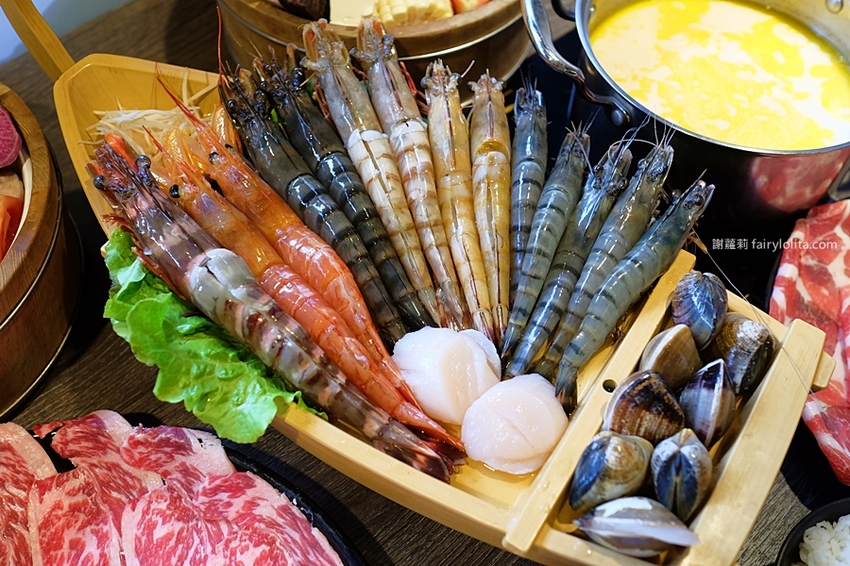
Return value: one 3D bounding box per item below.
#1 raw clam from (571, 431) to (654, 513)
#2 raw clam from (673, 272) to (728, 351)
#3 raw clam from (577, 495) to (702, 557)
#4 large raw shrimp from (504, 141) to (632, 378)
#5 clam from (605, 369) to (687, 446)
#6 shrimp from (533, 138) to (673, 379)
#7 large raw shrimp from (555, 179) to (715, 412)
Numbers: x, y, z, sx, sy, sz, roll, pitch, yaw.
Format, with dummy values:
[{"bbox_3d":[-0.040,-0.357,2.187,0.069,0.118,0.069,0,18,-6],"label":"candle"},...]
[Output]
[{"bbox_3d":[0.083,0.085,0.367,0.045,0.036,0.026,-40,36,1],"label":"raw clam"},{"bbox_3d":[0.134,0.013,0.404,0.026,0.038,0.043,3,50,3],"label":"raw clam"},{"bbox_3d":[0.086,0.100,0.337,0.050,0.039,0.025,5,88,16],"label":"raw clam"},{"bbox_3d":[0.073,-0.011,0.416,0.026,0.027,0.146,24,75,19],"label":"large raw shrimp"},{"bbox_3d":[0.096,0.055,0.365,0.037,0.026,0.043,36,92,-11],"label":"clam"},{"bbox_3d":[0.092,-0.013,0.419,0.023,0.027,0.140,23,77,34],"label":"shrimp"},{"bbox_3d":[0.102,0.003,0.409,0.025,0.030,0.138,26,78,43],"label":"large raw shrimp"}]

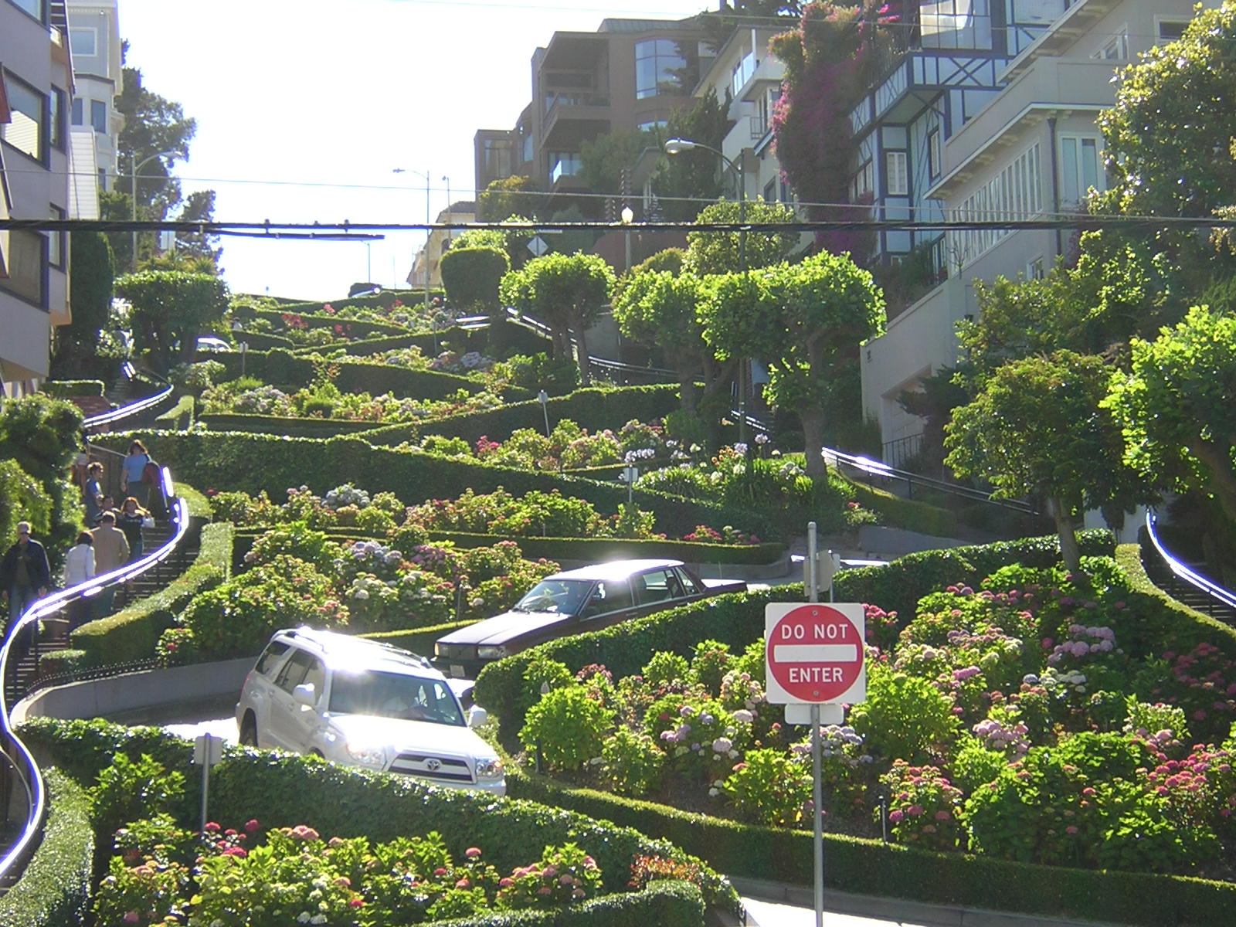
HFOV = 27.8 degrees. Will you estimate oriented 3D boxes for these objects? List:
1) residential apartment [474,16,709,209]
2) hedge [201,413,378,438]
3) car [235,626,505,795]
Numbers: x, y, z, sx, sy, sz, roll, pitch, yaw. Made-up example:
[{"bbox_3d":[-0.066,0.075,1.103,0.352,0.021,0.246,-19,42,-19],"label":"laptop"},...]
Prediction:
[{"bbox_3d":[-1.055,-16.903,127.000,12.000,11.000,13.000,0,-7,-10],"label":"residential apartment"},{"bbox_3d":[-9.756,-1.132,74.165,5.800,0.700,0.800,0,-7,-8],"label":"hedge"},{"bbox_3d":[-2.790,3.000,27.750,1.900,1.790,4.780,10,-1,-23],"label":"car"}]

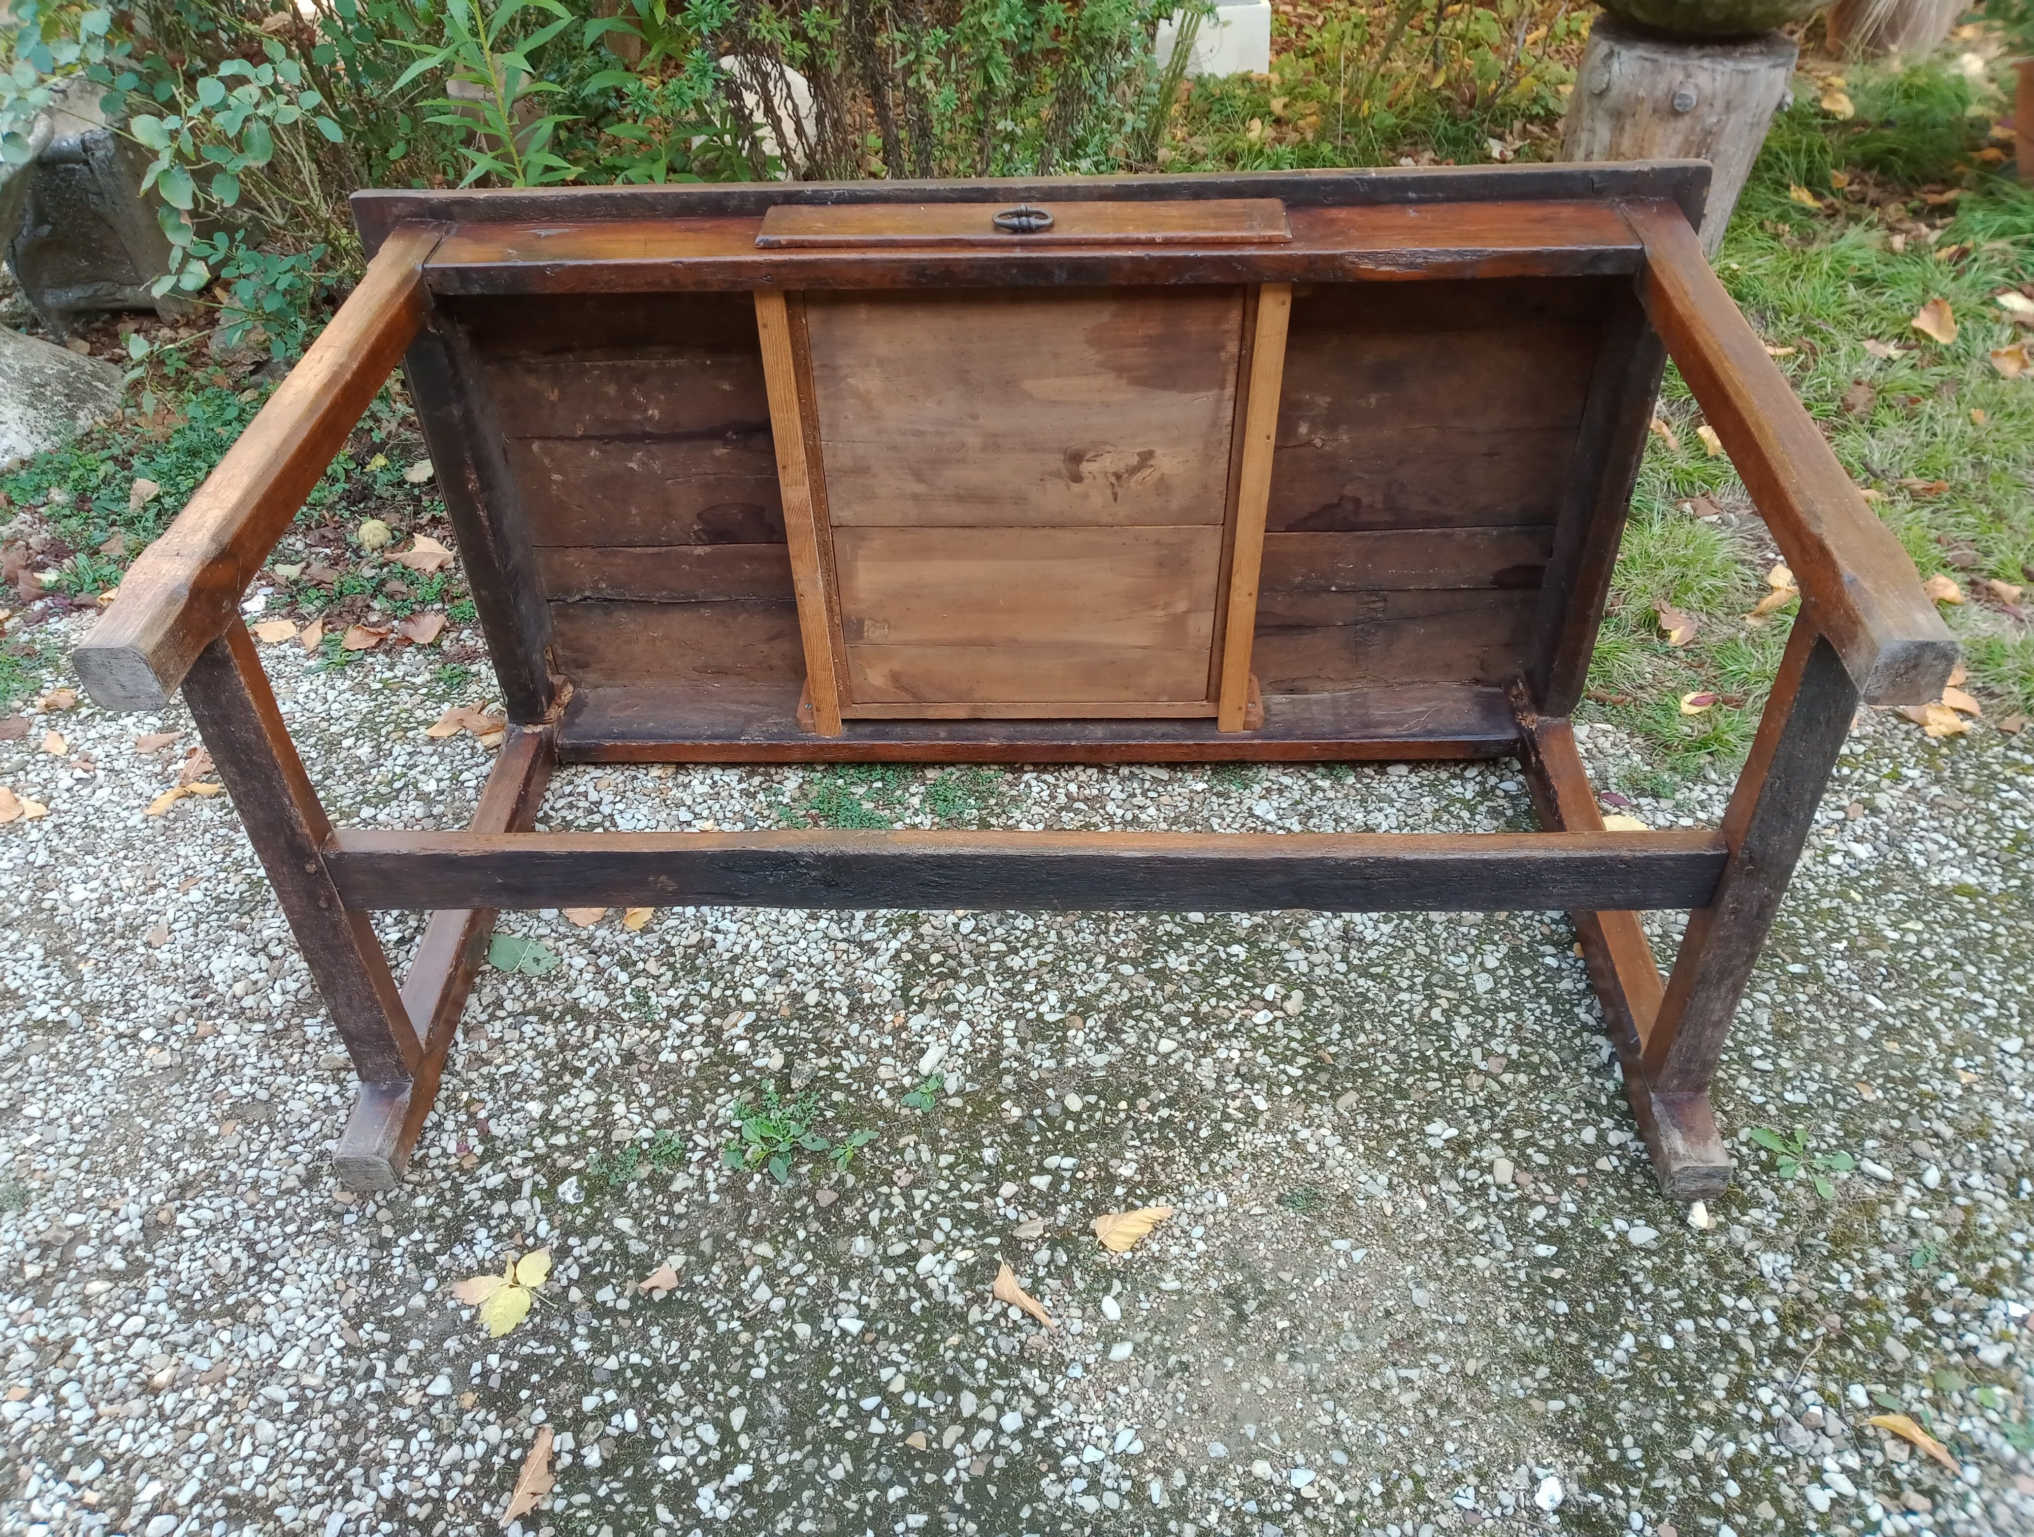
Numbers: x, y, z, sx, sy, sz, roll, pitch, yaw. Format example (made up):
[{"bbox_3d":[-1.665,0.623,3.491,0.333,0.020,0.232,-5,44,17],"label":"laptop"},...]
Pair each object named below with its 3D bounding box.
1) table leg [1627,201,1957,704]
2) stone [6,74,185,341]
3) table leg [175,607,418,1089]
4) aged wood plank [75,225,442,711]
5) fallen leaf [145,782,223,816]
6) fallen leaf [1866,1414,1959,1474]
[{"bbox_3d":[0.618,-0.303,1.349,0.059,0.059,0.725,0,42,2],"label":"table leg"},{"bbox_3d":[-1.915,-1.145,3.291,0.247,0.350,0.278,-21,41,-24],"label":"stone"},{"bbox_3d":[-0.606,0.093,1.376,0.042,0.514,0.040,0,40,2],"label":"table leg"},{"bbox_3d":[-0.625,-0.300,1.401,0.059,0.059,0.725,0,42,2],"label":"aged wood plank"},{"bbox_3d":[-1.040,0.036,1.992,0.090,0.022,0.032,-23,43,-23],"label":"fallen leaf"},{"bbox_3d":[0.726,0.543,1.292,0.068,0.020,0.021,27,47,31],"label":"fallen leaf"}]

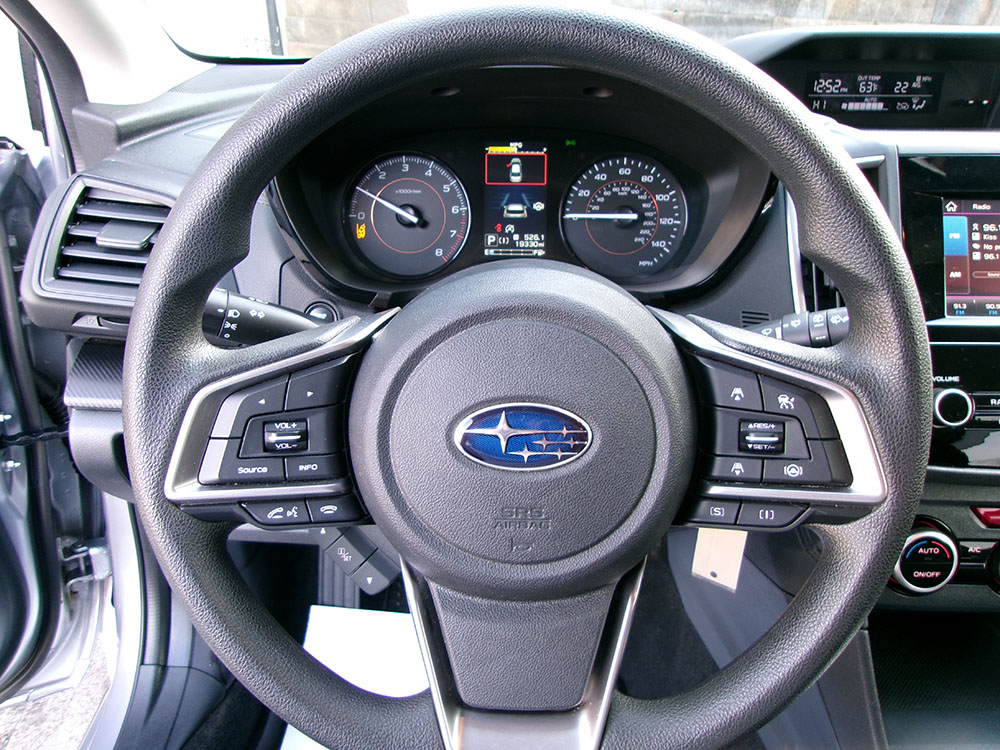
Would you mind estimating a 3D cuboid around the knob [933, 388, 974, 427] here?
[{"bbox_3d":[0.306,0.022,0.527,0.025,0.025,0.016,0,3,0],"label":"knob"}]

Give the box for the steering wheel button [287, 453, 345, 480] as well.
[{"bbox_3d":[-0.087,0.043,0.370,0.028,0.014,0.010,0,7,0],"label":"steering wheel button"}]

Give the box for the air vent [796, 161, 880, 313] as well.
[{"bbox_3d":[0.239,-0.093,0.548,0.062,0.112,0.032,0,3,0],"label":"air vent"}]

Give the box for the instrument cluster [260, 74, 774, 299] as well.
[{"bbox_3d":[0.016,-0.136,0.580,0.345,0.160,0.100,0,6,0],"label":"instrument cluster"}]

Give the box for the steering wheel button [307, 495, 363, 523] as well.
[{"bbox_3d":[-0.080,0.065,0.377,0.028,0.013,0.010,0,7,0],"label":"steering wheel button"}]

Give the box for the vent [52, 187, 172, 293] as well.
[{"bbox_3d":[-0.271,-0.097,0.565,0.095,0.075,0.040,0,7,-5],"label":"vent"}]

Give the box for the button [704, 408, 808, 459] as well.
[{"bbox_3d":[0.121,0.028,0.368,0.048,0.024,0.012,0,7,0],"label":"button"}]

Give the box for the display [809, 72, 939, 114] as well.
[{"bbox_3d":[0.318,-0.241,0.665,0.114,0.036,0.012,0,14,0],"label":"display"}]

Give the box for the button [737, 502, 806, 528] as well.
[{"bbox_3d":[0.132,0.068,0.383,0.034,0.013,0.010,0,7,0],"label":"button"}]

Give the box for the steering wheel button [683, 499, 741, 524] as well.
[{"bbox_3d":[0.102,0.066,0.378,0.028,0.013,0.010,0,7,0],"label":"steering wheel button"}]

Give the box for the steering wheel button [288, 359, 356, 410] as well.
[{"bbox_3d":[-0.084,0.004,0.365,0.032,0.025,0.012,0,7,0],"label":"steering wheel button"}]

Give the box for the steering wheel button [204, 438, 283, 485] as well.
[{"bbox_3d":[-0.122,0.041,0.369,0.040,0.022,0.010,0,7,0],"label":"steering wheel button"}]

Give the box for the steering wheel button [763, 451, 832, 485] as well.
[{"bbox_3d":[0.143,0.044,0.376,0.034,0.016,0.010,0,7,0],"label":"steering wheel button"}]

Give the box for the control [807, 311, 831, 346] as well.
[{"bbox_3d":[0.177,-0.025,0.433,0.013,0.021,0.021,-8,3,6],"label":"control"}]

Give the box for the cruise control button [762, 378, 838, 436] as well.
[{"bbox_3d":[0.142,0.015,0.372,0.037,0.029,0.010,0,7,0],"label":"cruise control button"}]

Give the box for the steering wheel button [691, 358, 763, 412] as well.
[{"bbox_3d":[0.108,0.004,0.371,0.034,0.025,0.010,0,7,0],"label":"steering wheel button"}]

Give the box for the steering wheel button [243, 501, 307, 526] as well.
[{"bbox_3d":[-0.110,0.067,0.383,0.031,0.013,0.010,0,7,0],"label":"steering wheel button"}]

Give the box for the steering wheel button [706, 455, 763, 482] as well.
[{"bbox_3d":[0.111,0.045,0.370,0.028,0.013,0.010,0,7,0],"label":"steering wheel button"}]

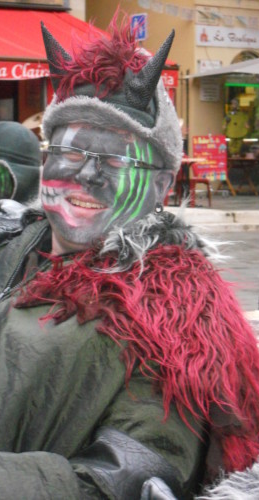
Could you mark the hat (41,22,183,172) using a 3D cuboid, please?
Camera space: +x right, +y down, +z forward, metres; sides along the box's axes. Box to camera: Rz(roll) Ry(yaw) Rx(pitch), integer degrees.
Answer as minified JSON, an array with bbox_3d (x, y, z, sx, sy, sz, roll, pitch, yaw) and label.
[{"bbox_3d":[-0.023,-0.210,2.150,0.200,0.210,0.240,8,1,21],"label":"hat"}]

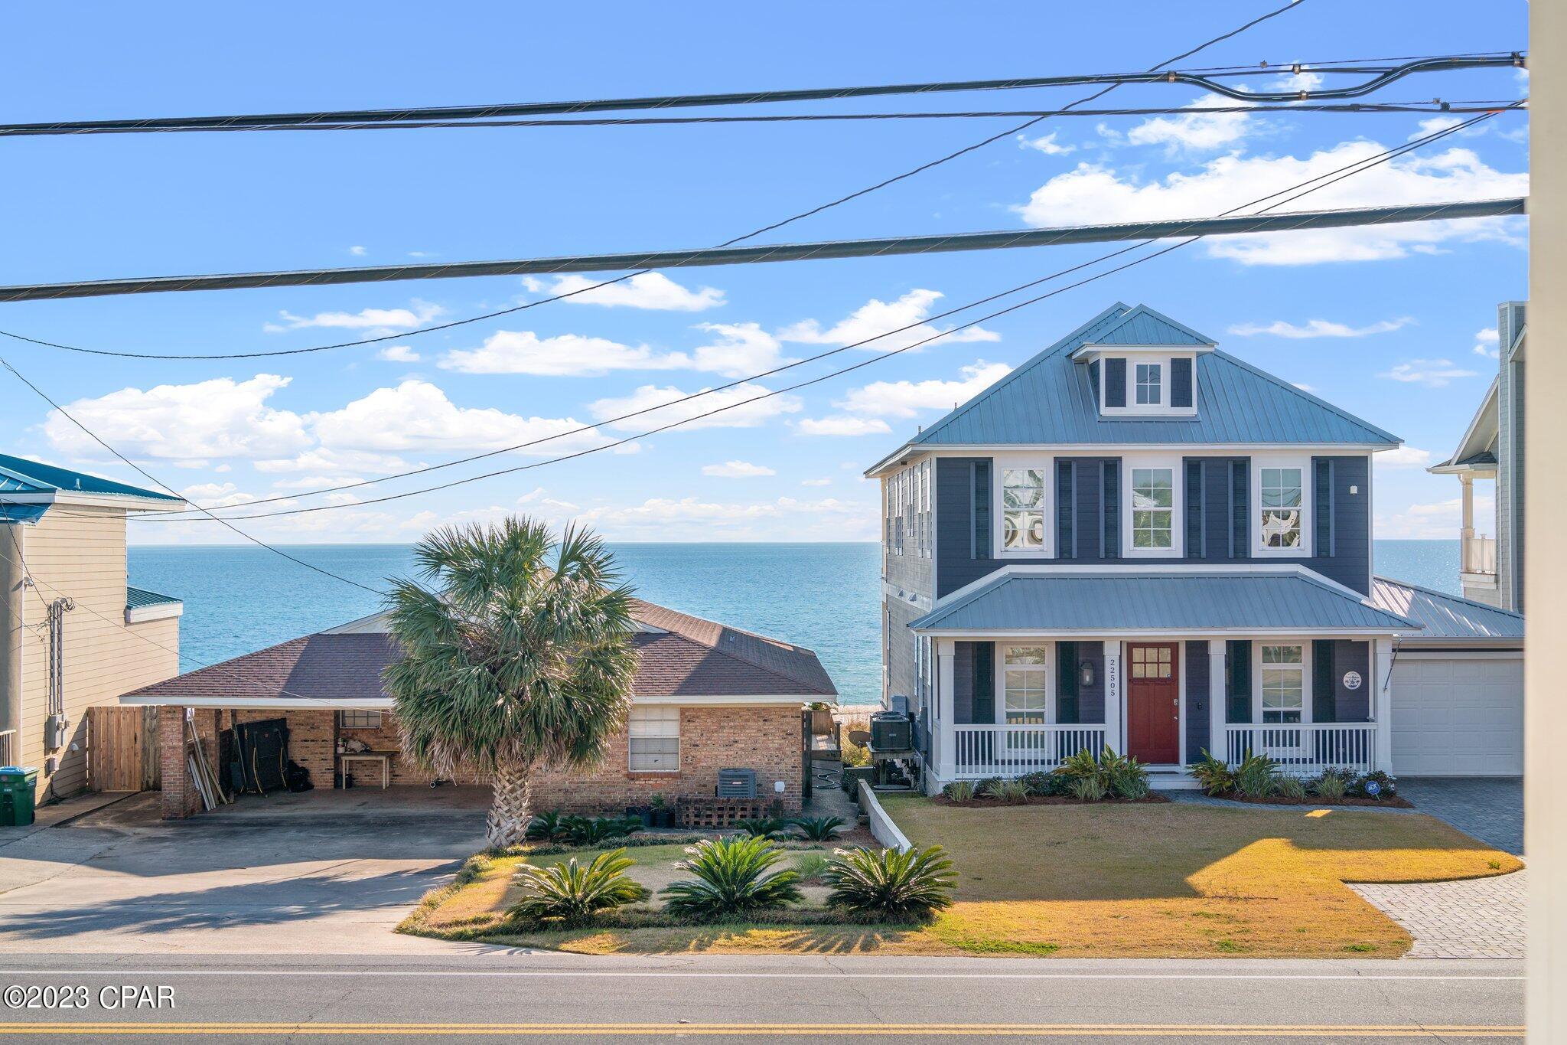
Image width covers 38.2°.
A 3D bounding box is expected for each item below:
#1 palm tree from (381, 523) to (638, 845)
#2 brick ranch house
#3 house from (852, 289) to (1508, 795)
[{"bbox_3d":[-4.620,2.700,38.400,4.300,5.600,4.200,0,0,0],"label":"palm tree"},{"bbox_3d":[-5.750,3.250,50.000,13.300,4.450,16.400,0,0,-1],"label":"brick ranch house"},{"bbox_3d":[9.150,0.210,53.900,13.600,10.100,21.200,0,0,-1],"label":"house"}]

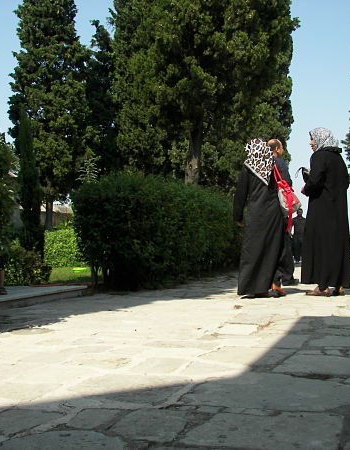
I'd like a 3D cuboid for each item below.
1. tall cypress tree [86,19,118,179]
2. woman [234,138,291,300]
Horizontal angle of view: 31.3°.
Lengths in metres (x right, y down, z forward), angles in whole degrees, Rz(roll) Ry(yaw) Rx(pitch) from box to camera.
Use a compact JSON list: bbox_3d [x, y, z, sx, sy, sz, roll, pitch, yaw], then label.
[{"bbox_3d":[-3.651,-4.397,31.000,2.500,12.200,2.500,-1,-2,0],"label":"tall cypress tree"},{"bbox_3d":[0.866,-0.075,6.250,0.540,1.590,0.480,-2,-2,22],"label":"woman"}]

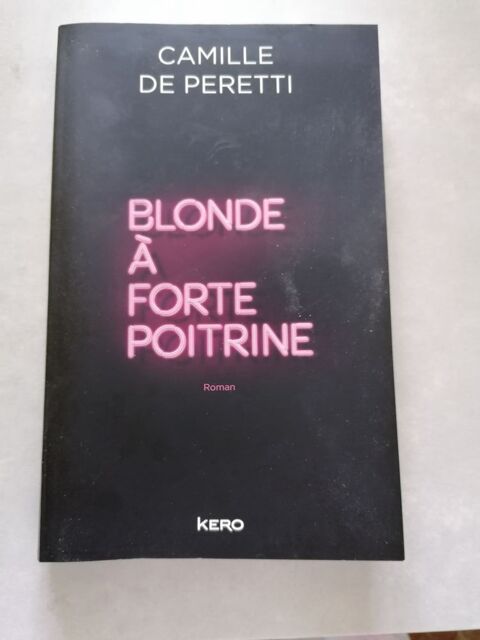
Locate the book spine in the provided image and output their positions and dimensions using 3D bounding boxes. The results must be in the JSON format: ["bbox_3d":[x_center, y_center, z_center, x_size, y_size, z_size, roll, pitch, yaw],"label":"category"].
[{"bbox_3d":[-0.071,-0.017,0.207,0.010,0.018,0.217,0,83,0],"label":"book spine"}]

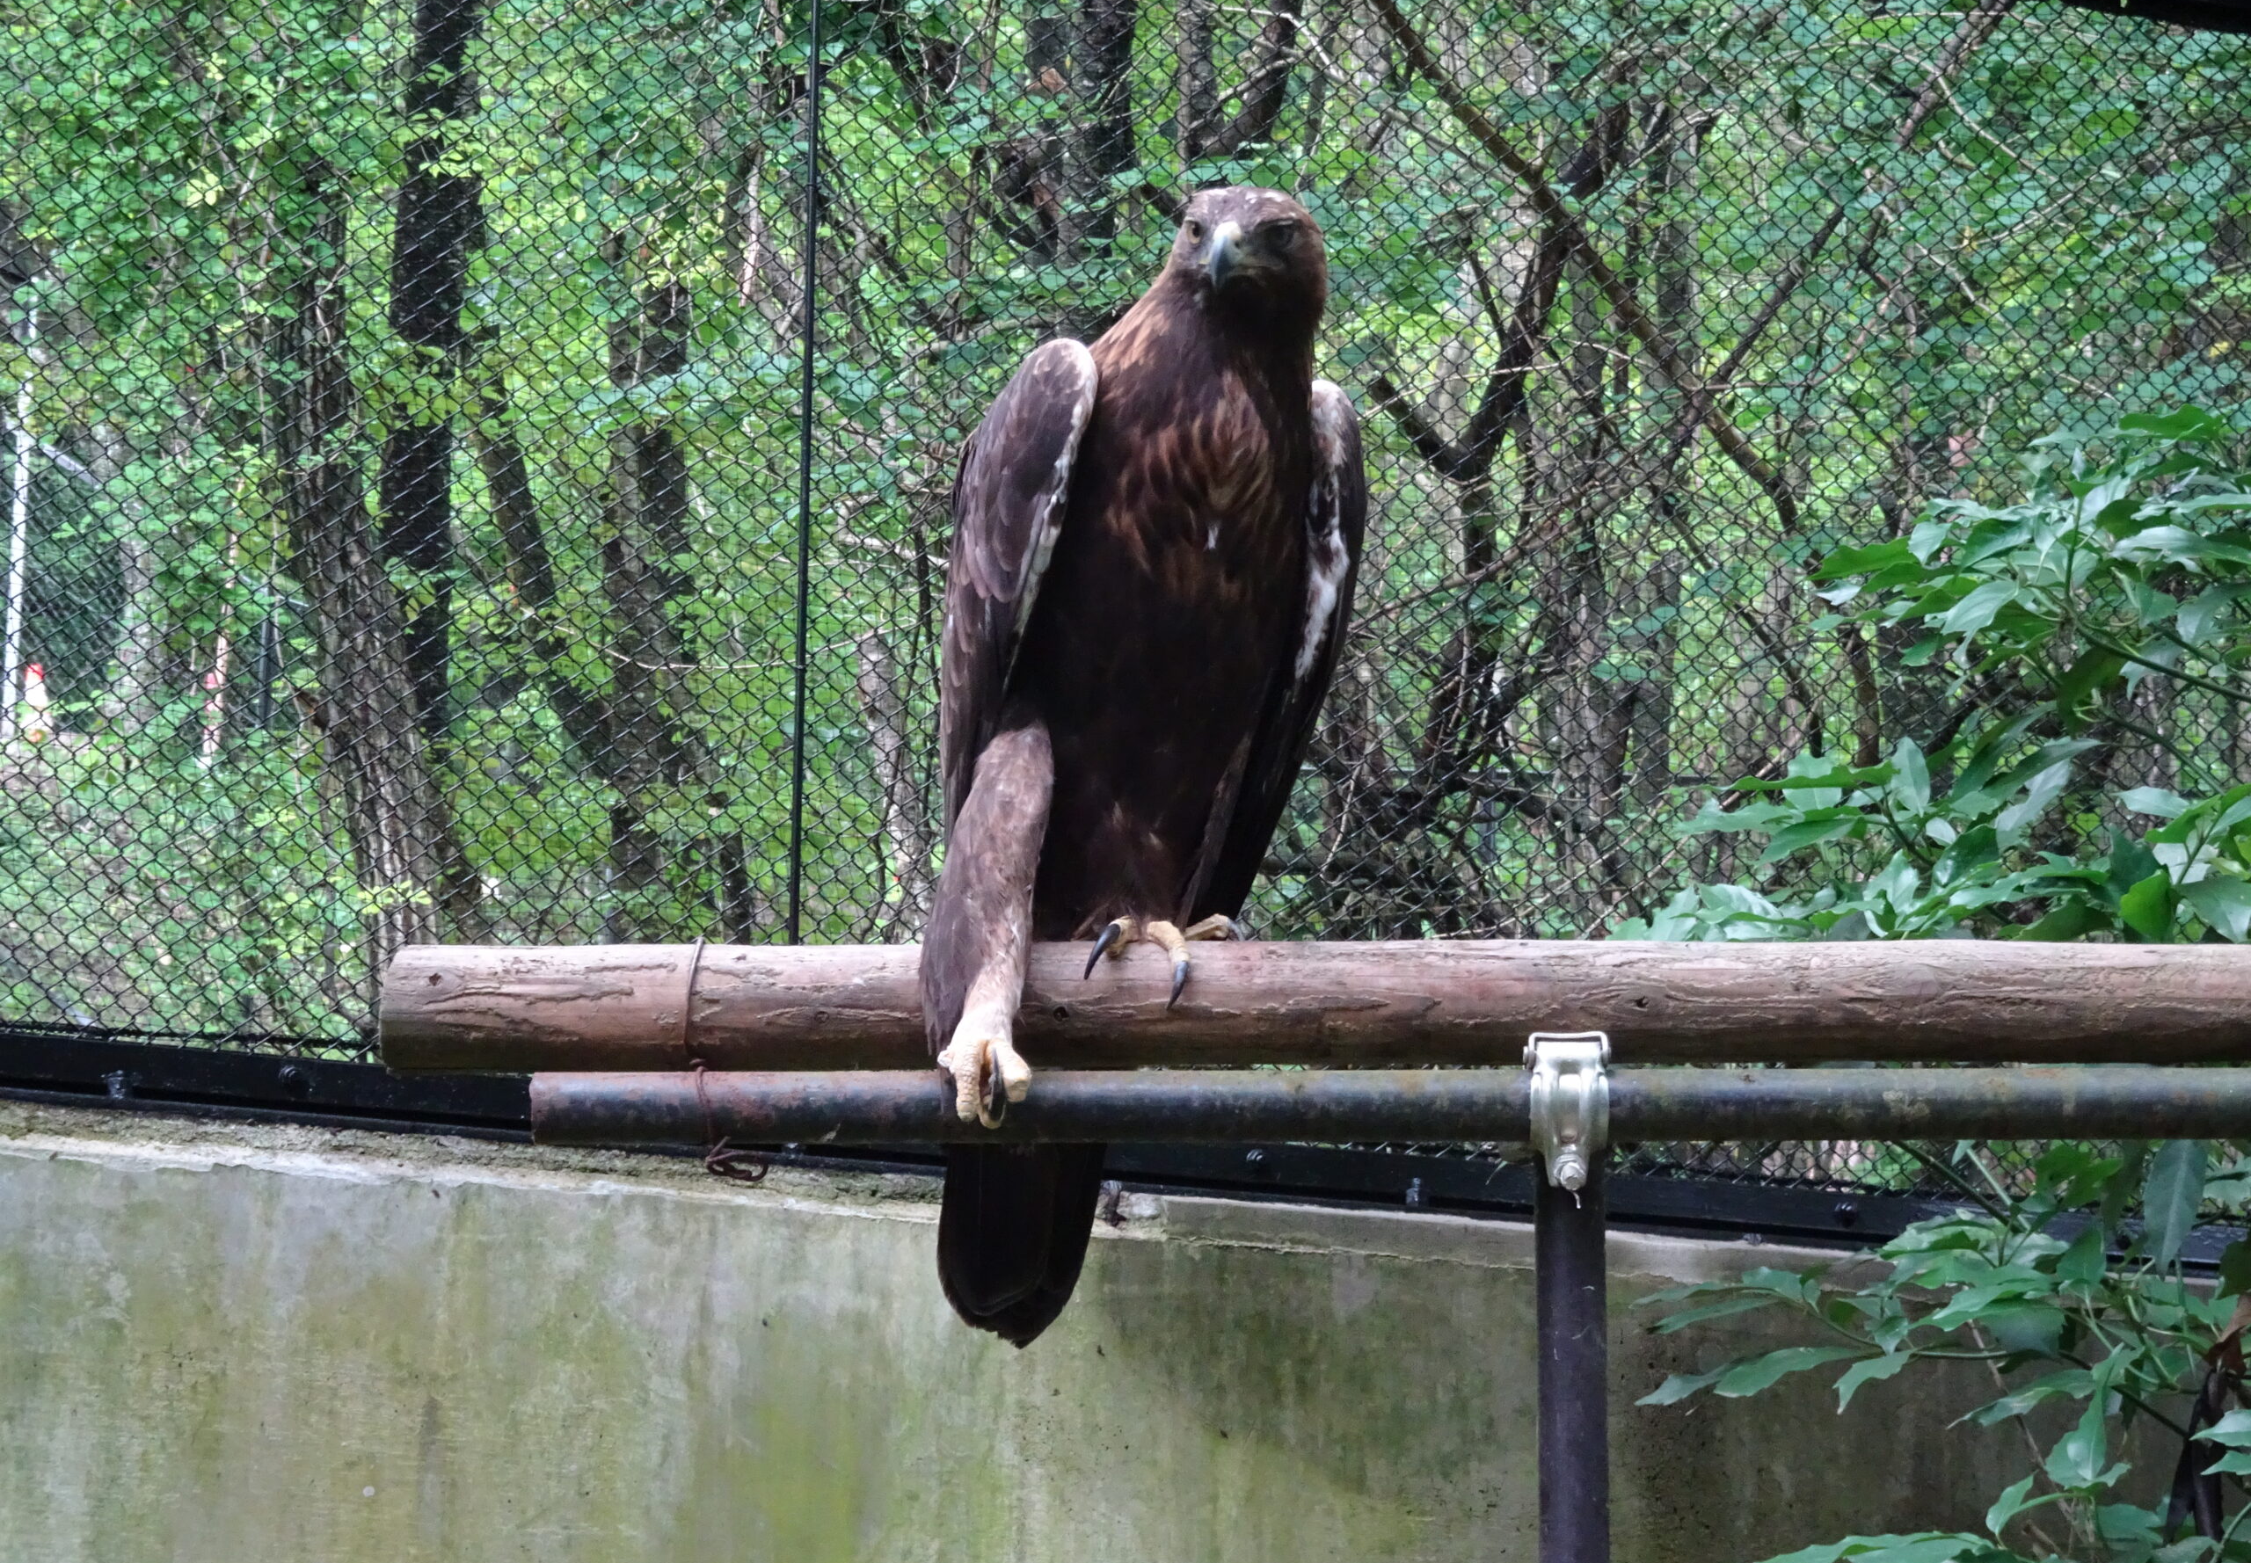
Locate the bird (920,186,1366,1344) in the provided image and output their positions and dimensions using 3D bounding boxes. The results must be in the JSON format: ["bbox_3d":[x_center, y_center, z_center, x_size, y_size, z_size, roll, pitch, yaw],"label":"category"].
[{"bbox_3d":[0.009,-0.024,4.572,0.310,0.790,0.320,5,-17,-14],"label":"bird"}]

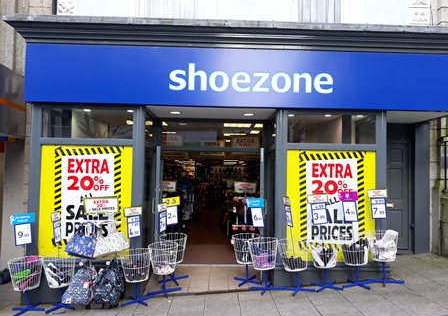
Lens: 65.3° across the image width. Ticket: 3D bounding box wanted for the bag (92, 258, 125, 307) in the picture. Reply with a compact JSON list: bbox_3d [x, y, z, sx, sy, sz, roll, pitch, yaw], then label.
[{"bbox_3d":[-1.543,1.668,4.710,0.328,0.547,0.280,1,-2,-1],"label":"bag"}]

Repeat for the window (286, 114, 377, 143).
[{"bbox_3d":[1.614,-0.439,5.260,1.319,0.440,0.060,1,-2,-1],"label":"window"}]

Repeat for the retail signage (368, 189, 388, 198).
[{"bbox_3d":[2.237,0.515,5.059,0.270,0.118,0.015,-3,-2,-2],"label":"retail signage"}]

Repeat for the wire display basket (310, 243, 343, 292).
[{"bbox_3d":[1.412,1.495,4.914,0.440,0.665,0.440,-2,-2,-2],"label":"wire display basket"}]

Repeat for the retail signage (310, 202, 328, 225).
[{"bbox_3d":[1.359,0.791,4.981,0.218,0.300,0.015,-6,-2,-2],"label":"retail signage"}]

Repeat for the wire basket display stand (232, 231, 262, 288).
[{"bbox_3d":[0.365,1.584,5.470,0.430,0.715,0.430,1,-2,-14],"label":"wire basket display stand"}]

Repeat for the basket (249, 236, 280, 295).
[{"bbox_3d":[0.580,1.529,4.949,0.440,0.665,0.440,-2,-2,-2],"label":"basket"}]

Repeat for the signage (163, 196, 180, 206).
[{"bbox_3d":[-0.802,0.671,5.366,0.275,0.120,0.015,-1,-2,-18],"label":"signage"}]

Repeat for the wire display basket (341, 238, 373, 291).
[{"bbox_3d":[1.926,1.526,5.083,0.450,0.670,0.450,1,-2,-1],"label":"wire display basket"}]

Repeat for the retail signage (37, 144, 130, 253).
[{"bbox_3d":[-1.992,0.627,5.047,1.303,1.582,0.020,1,-2,-2],"label":"retail signage"}]

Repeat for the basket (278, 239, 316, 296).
[{"bbox_3d":[1.025,1.541,4.979,0.470,0.670,0.470,1,-2,-1],"label":"basket"}]

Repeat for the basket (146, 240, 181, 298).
[{"bbox_3d":[-0.848,1.531,4.880,0.440,0.665,0.440,-2,-2,-2],"label":"basket"}]

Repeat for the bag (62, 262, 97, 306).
[{"bbox_3d":[-1.919,1.664,4.661,0.346,0.507,0.250,1,-2,-1],"label":"bag"}]

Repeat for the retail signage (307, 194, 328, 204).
[{"bbox_3d":[1.369,0.603,5.099,0.297,0.124,0.020,1,-2,-1],"label":"retail signage"}]

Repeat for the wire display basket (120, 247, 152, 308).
[{"bbox_3d":[-1.184,1.639,4.850,0.450,0.670,0.450,1,-2,-1],"label":"wire display basket"}]

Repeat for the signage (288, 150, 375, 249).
[{"bbox_3d":[1.589,0.702,5.154,1.316,1.597,0.020,1,-2,-2],"label":"signage"}]

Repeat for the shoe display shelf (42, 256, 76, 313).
[{"bbox_3d":[-2.189,1.673,4.674,0.440,0.665,0.440,-2,-2,-2],"label":"shoe display shelf"}]

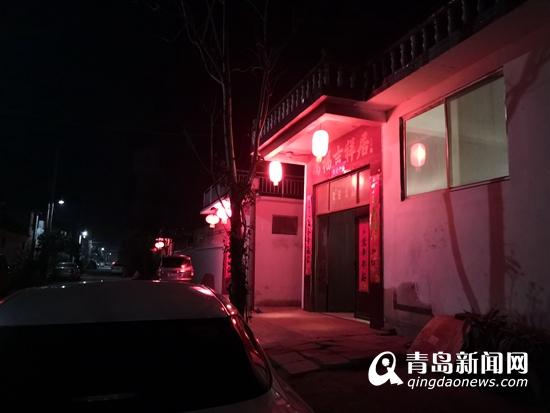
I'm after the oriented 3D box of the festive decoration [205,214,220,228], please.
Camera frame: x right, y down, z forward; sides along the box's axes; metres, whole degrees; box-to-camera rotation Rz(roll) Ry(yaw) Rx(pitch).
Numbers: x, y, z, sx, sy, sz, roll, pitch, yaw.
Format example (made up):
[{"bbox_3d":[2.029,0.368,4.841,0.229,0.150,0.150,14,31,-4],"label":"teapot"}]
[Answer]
[{"bbox_3d":[-2.449,0.599,16.900,0.560,0.520,0.560,5,-9,-21],"label":"festive decoration"}]

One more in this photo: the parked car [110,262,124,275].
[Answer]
[{"bbox_3d":[-22.043,8.687,60.084,1.800,1.550,4.500,5,-9,-20],"label":"parked car"}]

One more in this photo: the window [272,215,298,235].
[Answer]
[{"bbox_3d":[0.325,0.589,13.300,0.850,0.580,0.100,5,-9,-21],"label":"window"}]

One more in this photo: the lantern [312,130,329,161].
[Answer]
[{"bbox_3d":[0.948,-1.259,8.900,0.350,0.660,0.350,2,-8,0],"label":"lantern"}]

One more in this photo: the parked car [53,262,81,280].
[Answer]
[{"bbox_3d":[-18.834,5.849,39.169,1.770,1.480,4.600,4,-9,-17],"label":"parked car"}]

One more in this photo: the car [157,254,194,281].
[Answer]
[{"bbox_3d":[-5.459,3.525,23.144,1.770,1.720,4.500,4,-9,-15],"label":"car"}]

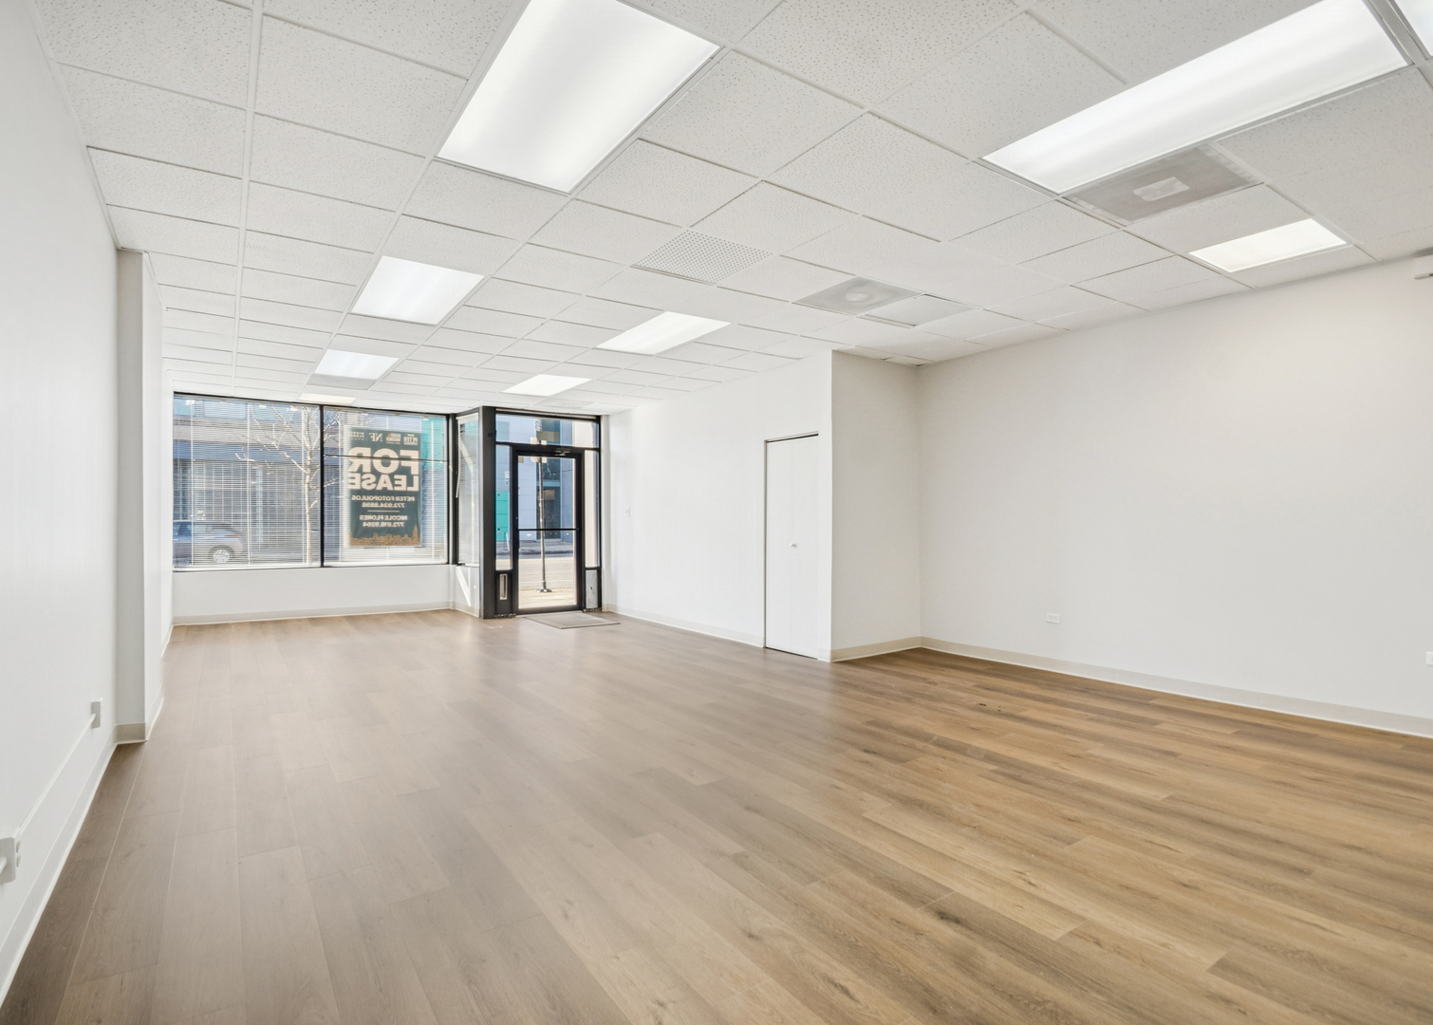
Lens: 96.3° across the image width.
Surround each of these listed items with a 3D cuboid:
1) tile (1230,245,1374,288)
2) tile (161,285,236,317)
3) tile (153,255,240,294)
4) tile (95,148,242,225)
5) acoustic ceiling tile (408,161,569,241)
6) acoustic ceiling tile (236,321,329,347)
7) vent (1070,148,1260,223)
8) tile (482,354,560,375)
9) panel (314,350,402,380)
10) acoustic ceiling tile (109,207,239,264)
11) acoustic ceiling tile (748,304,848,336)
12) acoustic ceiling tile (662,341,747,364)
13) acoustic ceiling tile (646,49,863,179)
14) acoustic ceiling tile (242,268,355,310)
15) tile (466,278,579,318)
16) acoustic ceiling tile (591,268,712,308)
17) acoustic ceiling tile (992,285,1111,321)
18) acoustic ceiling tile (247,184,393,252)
[{"bbox_3d":[3.622,-1.521,3.964,0.430,0.022,0.600,0,-1,-34],"label":"tile"},{"bbox_3d":[-3.550,-1.449,4.424,0.394,0.022,0.595,0,-2,-35],"label":"tile"},{"bbox_3d":[-3.193,-1.464,3.953,0.410,0.020,0.600,0,-1,-34],"label":"tile"},{"bbox_3d":[-2.510,-1.494,2.954,0.510,0.025,0.600,0,-1,-35],"label":"tile"},{"bbox_3d":[-1.063,-1.406,2.929,0.600,0.020,0.600,-1,1,-35],"label":"acoustic ceiling tile"},{"bbox_3d":[-3.526,-1.459,5.245,0.600,0.022,0.600,0,-1,-34],"label":"acoustic ceiling tile"},{"bbox_3d":[2.088,-1.533,3.022,0.580,0.040,0.580,0,-1,-34],"label":"vent"},{"bbox_3d":[-1.899,-1.422,6.150,0.606,0.022,0.595,0,-2,-35],"label":"tile"},{"bbox_3d":[-3.499,-1.423,6.207,0.606,0.060,1.189,0,-2,-35],"label":"panel"},{"bbox_3d":[-2.876,-1.482,3.431,0.510,0.025,0.600,0,-1,-35],"label":"acoustic ceiling tile"},{"bbox_3d":[0.613,-1.481,4.910,0.600,0.025,0.600,0,-1,-35],"label":"acoustic ceiling tile"},{"bbox_3d":[-0.125,-1.462,5.916,0.600,0.022,0.600,0,-1,-34],"label":"acoustic ceiling tile"},{"bbox_3d":[0.116,-1.403,2.301,0.600,0.020,0.600,-1,1,-35],"label":"acoustic ceiling tile"},{"bbox_3d":[-2.641,-1.403,4.050,0.600,0.020,0.600,-1,1,-35],"label":"acoustic ceiling tile"},{"bbox_3d":[-1.291,-1.419,4.251,0.600,0.020,0.600,-1,1,-35],"label":"tile"},{"bbox_3d":[-0.440,-1.467,4.231,0.600,0.020,0.600,0,-1,-34],"label":"acoustic ceiling tile"},{"bbox_3d":[2.393,-1.493,4.617,0.606,0.022,0.595,0,-2,-35],"label":"acoustic ceiling tile"},{"bbox_3d":[-2.021,-1.492,3.252,0.600,0.025,0.600,0,-1,-35],"label":"acoustic ceiling tile"}]

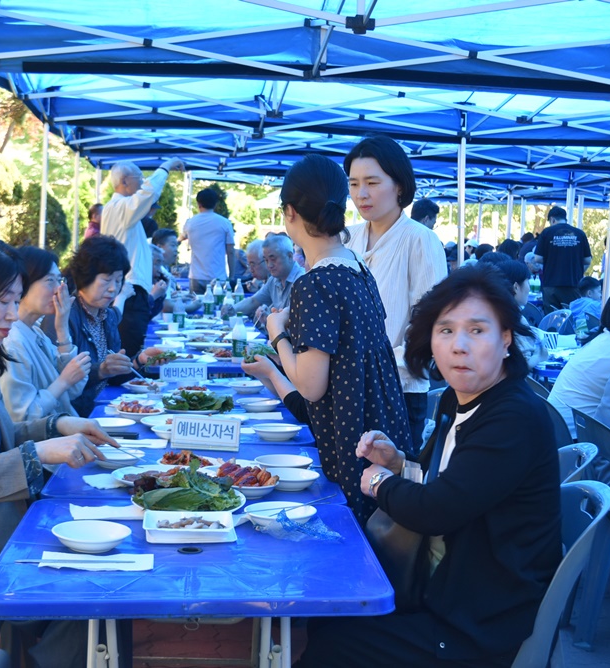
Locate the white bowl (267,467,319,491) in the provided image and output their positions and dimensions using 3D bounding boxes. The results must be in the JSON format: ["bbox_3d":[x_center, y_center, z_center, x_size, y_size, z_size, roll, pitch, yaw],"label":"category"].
[{"bbox_3d":[-0.043,0.384,3.073,0.168,0.040,0.168,1,5,0],"label":"white bowl"}]

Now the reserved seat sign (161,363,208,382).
[{"bbox_3d":[-0.509,0.166,4.927,0.200,0.096,0.055,1,6,-10],"label":"reserved seat sign"}]

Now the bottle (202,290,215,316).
[{"bbox_3d":[-0.700,-0.238,8.585,0.074,0.243,0.074,1,5,-5],"label":"bottle"}]

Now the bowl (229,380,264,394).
[{"bbox_3d":[-0.230,0.216,4.617,0.141,0.038,0.141,1,5,-5],"label":"bowl"}]

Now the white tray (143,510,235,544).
[{"bbox_3d":[-0.236,0.403,2.430,0.189,0.032,0.153,1,5,-5],"label":"white tray"}]

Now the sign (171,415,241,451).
[{"bbox_3d":[-0.294,0.302,3.574,0.210,0.096,0.055,2,6,10],"label":"sign"}]

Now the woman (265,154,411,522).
[{"bbox_3d":[0.095,0.320,3.150,0.400,1.600,0.460,5,6,32],"label":"woman"}]

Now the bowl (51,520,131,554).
[{"bbox_3d":[-0.452,0.432,2.464,0.168,0.040,0.168,1,5,0],"label":"bowl"}]

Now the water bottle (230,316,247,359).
[{"bbox_3d":[-0.315,0.017,5.706,0.071,0.245,0.071,1,5,-5],"label":"water bottle"}]

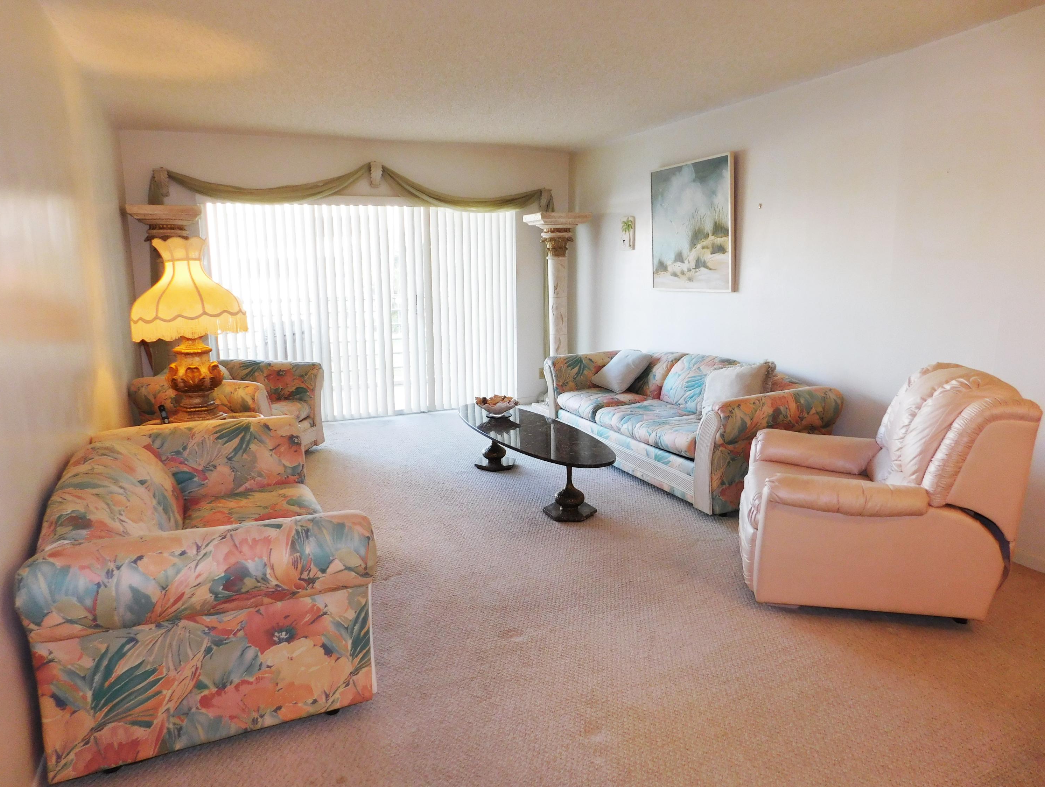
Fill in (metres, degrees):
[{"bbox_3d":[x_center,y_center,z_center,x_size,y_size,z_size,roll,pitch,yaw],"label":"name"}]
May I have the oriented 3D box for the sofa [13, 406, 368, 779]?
[{"bbox_3d":[-1.213,0.550,2.736,0.916,0.774,1.704,-5,12,-24],"label":"sofa"}]

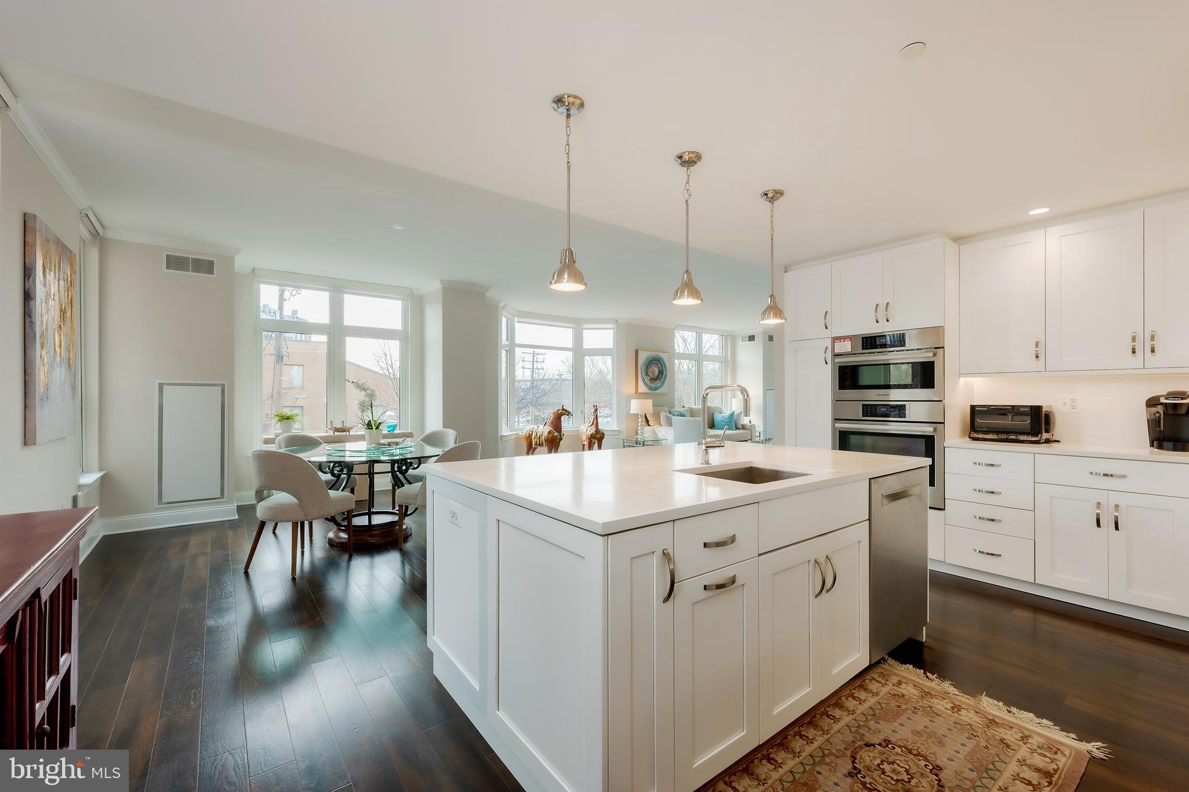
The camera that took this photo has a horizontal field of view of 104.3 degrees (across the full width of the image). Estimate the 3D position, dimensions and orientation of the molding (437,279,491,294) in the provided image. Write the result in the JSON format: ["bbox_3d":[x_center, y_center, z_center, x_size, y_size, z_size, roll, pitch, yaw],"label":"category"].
[{"bbox_3d":[-1.711,-1.439,6.154,0.728,0.090,0.080,0,0,-36],"label":"molding"}]

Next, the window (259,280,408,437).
[{"bbox_3d":[-3.230,-0.394,5.839,1.636,1.870,0.120,0,0,-36],"label":"window"}]

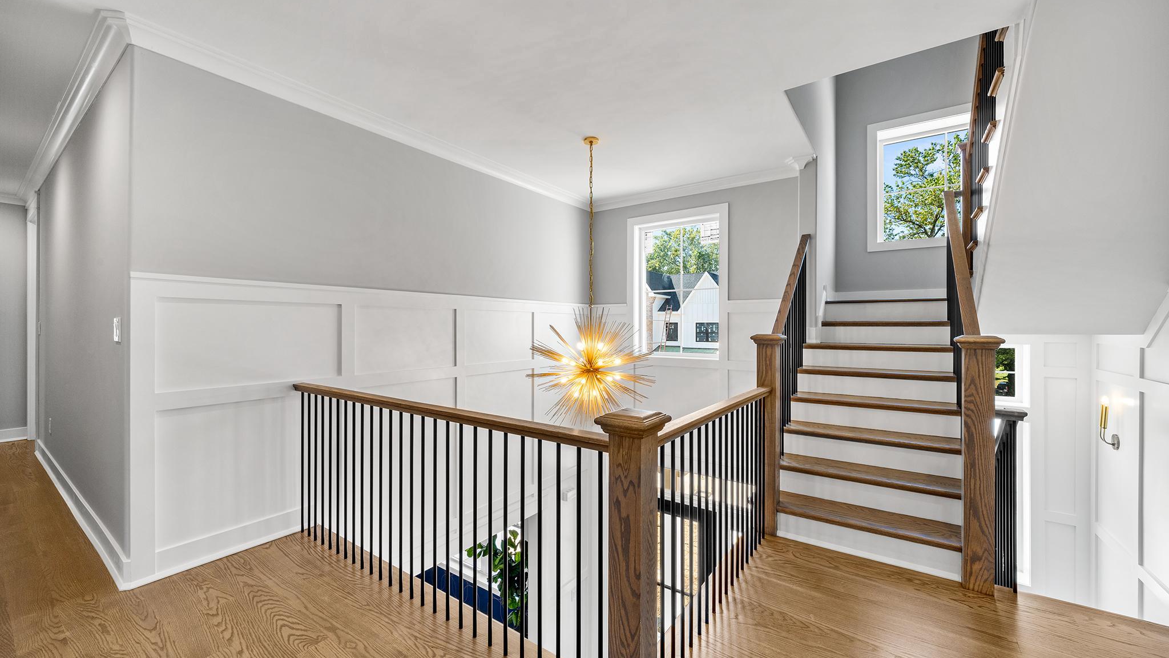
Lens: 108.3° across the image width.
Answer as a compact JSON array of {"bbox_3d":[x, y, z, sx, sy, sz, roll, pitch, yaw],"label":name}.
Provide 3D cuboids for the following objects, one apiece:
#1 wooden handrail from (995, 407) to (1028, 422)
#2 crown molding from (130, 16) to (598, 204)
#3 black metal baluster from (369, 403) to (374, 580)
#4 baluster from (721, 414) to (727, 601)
[{"bbox_3d":[2.023,0.408,2.014,0.125,0.055,0.068,0,0,34],"label":"wooden handrail"},{"bbox_3d":[-1.105,-1.488,3.637,0.091,0.107,3.871,0,0,36],"label":"crown molding"},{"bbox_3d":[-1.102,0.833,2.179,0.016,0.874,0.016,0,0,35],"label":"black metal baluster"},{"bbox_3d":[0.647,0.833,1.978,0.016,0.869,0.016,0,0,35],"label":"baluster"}]

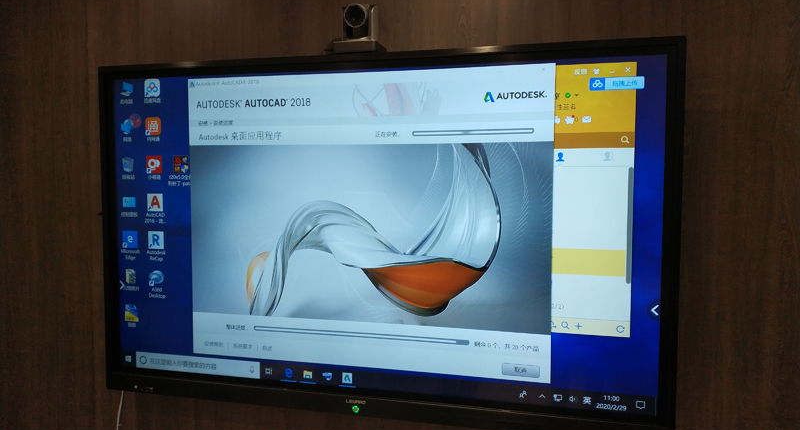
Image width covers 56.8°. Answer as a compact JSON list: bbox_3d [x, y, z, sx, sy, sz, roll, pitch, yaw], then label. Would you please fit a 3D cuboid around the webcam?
[{"bbox_3d":[-0.110,-0.512,2.054,0.127,0.138,0.115,1,4,17],"label":"webcam"}]

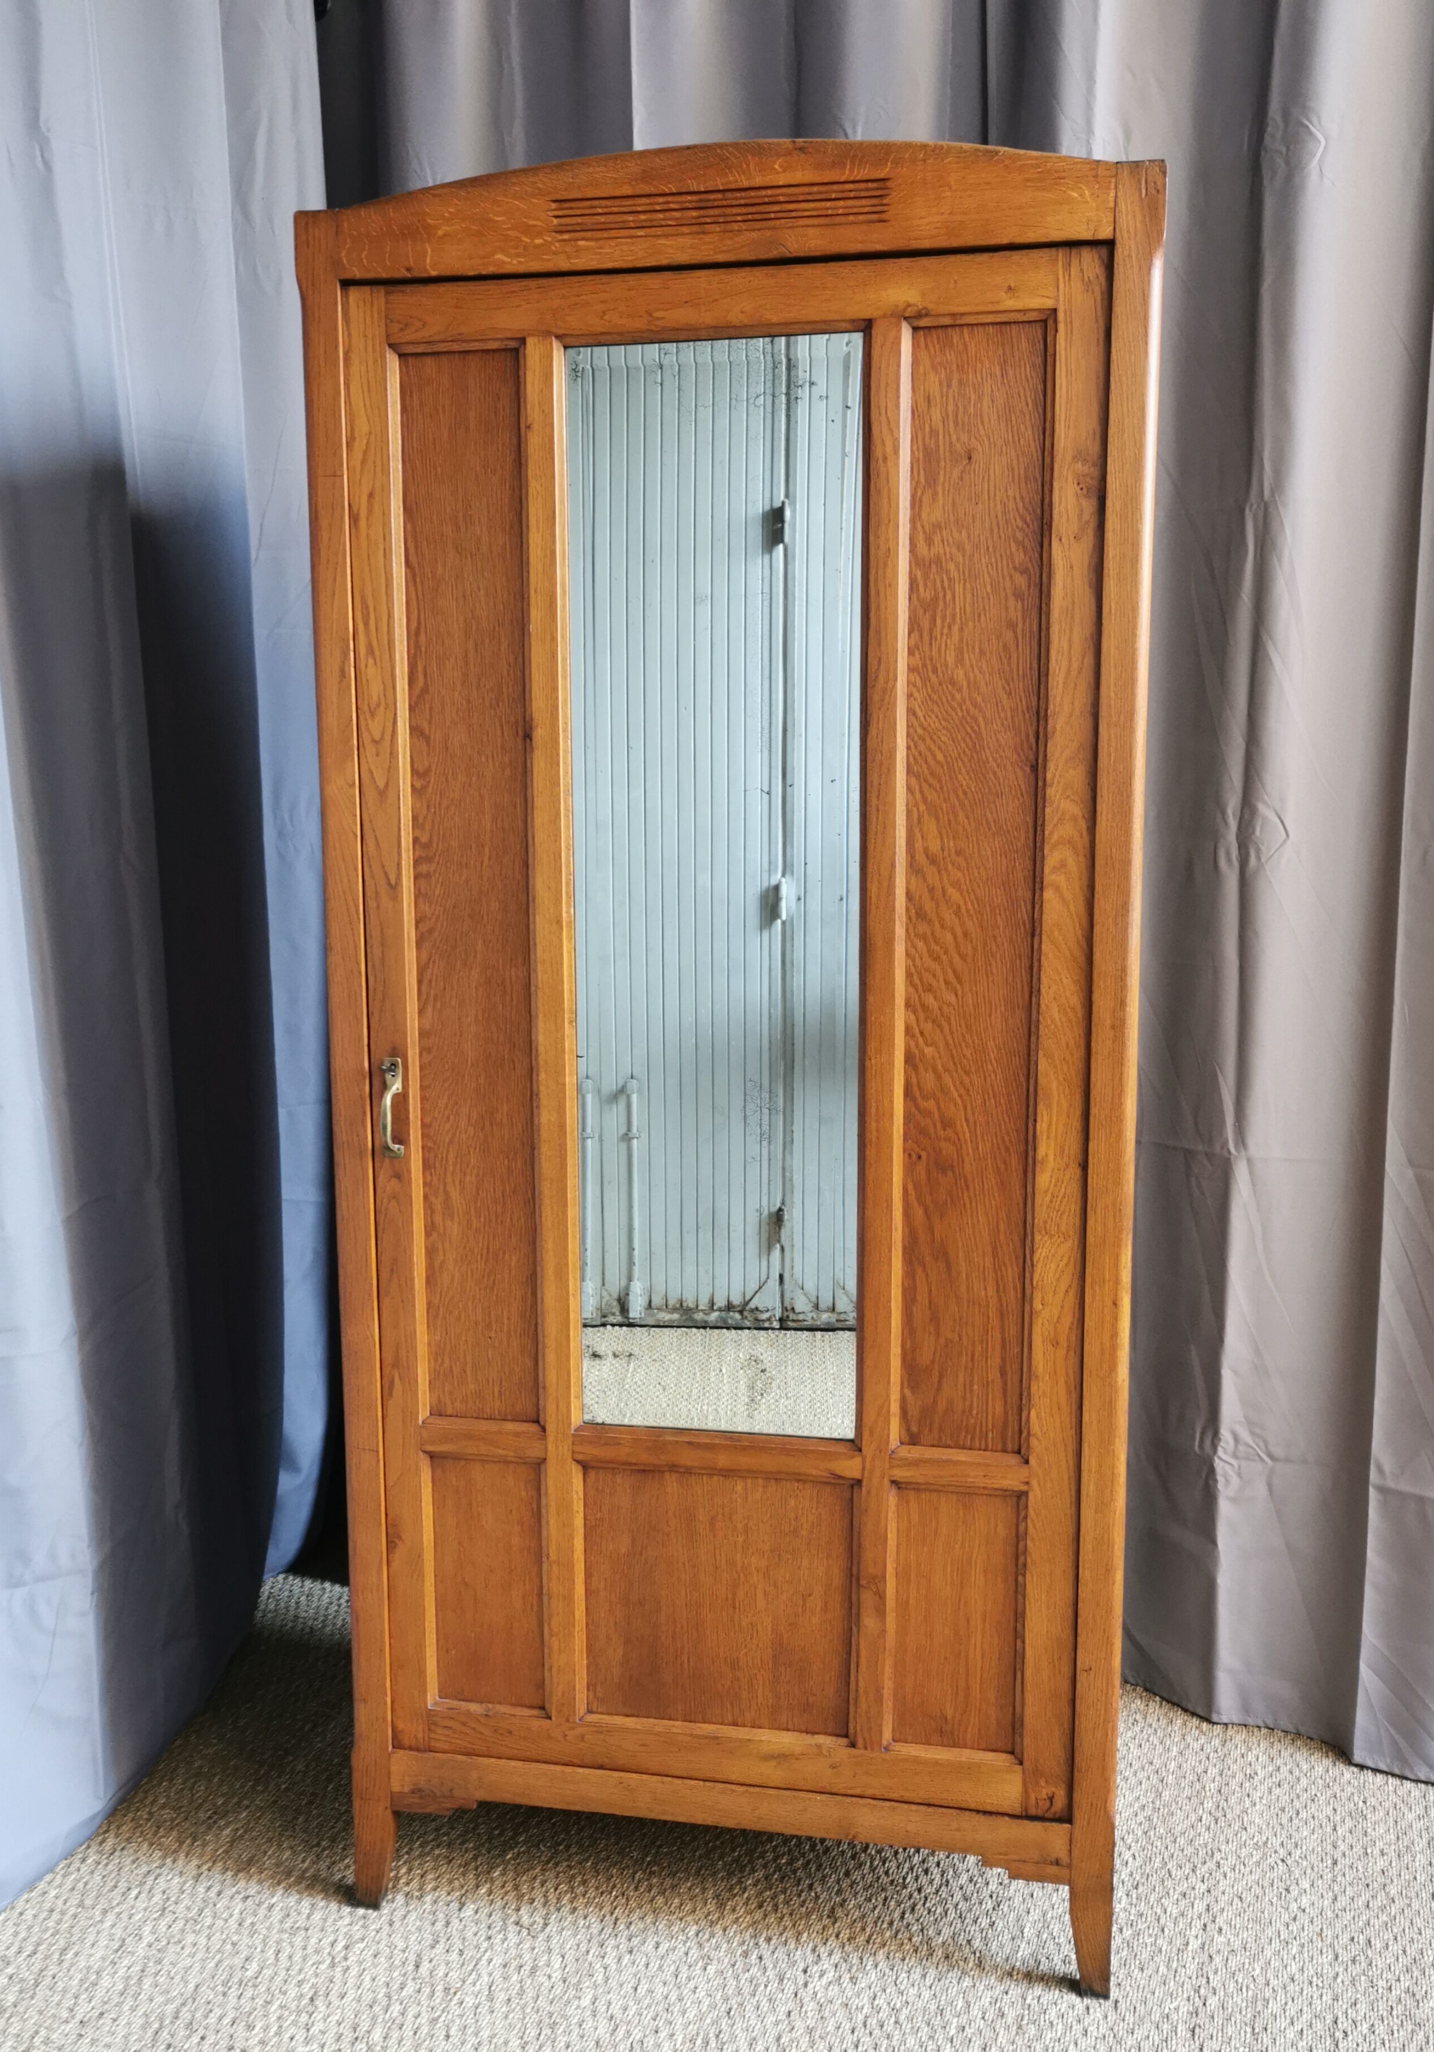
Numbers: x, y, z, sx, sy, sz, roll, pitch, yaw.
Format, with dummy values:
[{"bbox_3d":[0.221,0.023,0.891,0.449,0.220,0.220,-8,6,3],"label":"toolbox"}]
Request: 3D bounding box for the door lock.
[{"bbox_3d":[-0.361,0.094,1.908,0.017,0.112,0.028,1,9,10],"label":"door lock"}]

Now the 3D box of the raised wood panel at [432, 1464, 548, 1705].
[{"bbox_3d":[-0.263,0.648,1.999,0.133,0.301,0.017,1,9,10],"label":"raised wood panel"}]

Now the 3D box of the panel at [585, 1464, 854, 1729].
[{"bbox_3d":[0.001,0.654,1.953,0.304,0.300,0.017,1,9,10],"label":"panel"}]

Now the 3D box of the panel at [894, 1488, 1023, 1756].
[{"bbox_3d":[0.266,0.661,1.907,0.135,0.302,0.017,1,9,10],"label":"panel"}]

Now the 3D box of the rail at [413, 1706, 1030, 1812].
[{"bbox_3d":[0.002,0.838,1.980,0.687,0.065,0.022,1,9,10],"label":"rail"}]

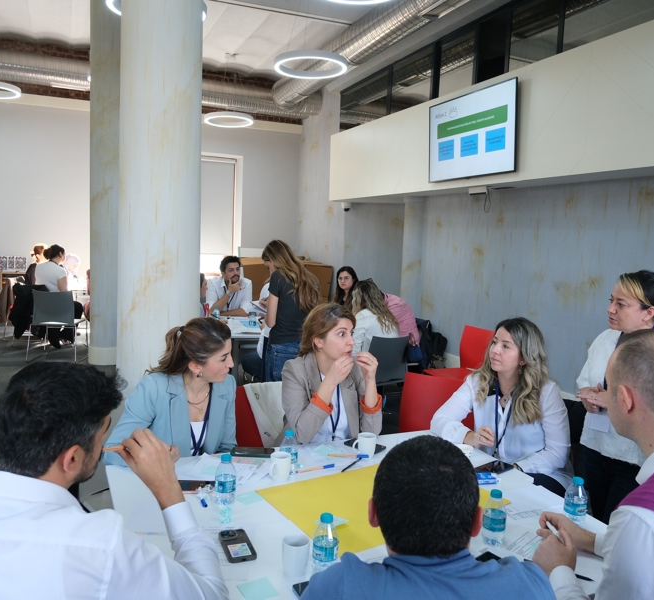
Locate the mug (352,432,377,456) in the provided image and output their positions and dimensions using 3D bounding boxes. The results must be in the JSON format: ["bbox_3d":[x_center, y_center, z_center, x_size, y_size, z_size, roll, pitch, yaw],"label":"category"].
[{"bbox_3d":[0.147,0.564,2.329,0.095,0.093,0.072,1,5,-6],"label":"mug"}]

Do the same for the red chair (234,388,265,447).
[{"bbox_3d":[-0.208,0.876,2.987,0.490,0.820,0.530,-1,7,-26],"label":"red chair"}]

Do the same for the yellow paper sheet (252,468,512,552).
[{"bbox_3d":[0.187,0.662,2.010,0.703,0.002,0.485,-2,7,-34],"label":"yellow paper sheet"}]

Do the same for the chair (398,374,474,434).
[{"bbox_3d":[0.535,0.857,3.100,0.480,0.800,0.520,6,7,28],"label":"chair"}]

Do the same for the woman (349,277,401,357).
[{"bbox_3d":[0.380,0.439,5.060,0.500,1.200,0.750,0,7,-20],"label":"woman"}]

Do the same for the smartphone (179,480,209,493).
[{"bbox_3d":[-0.432,0.631,2.019,0.160,0.010,0.080,2,6,-3],"label":"smartphone"}]

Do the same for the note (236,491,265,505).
[{"bbox_3d":[-0.246,0.636,1.925,0.075,0.002,0.075,7,7,44],"label":"note"}]

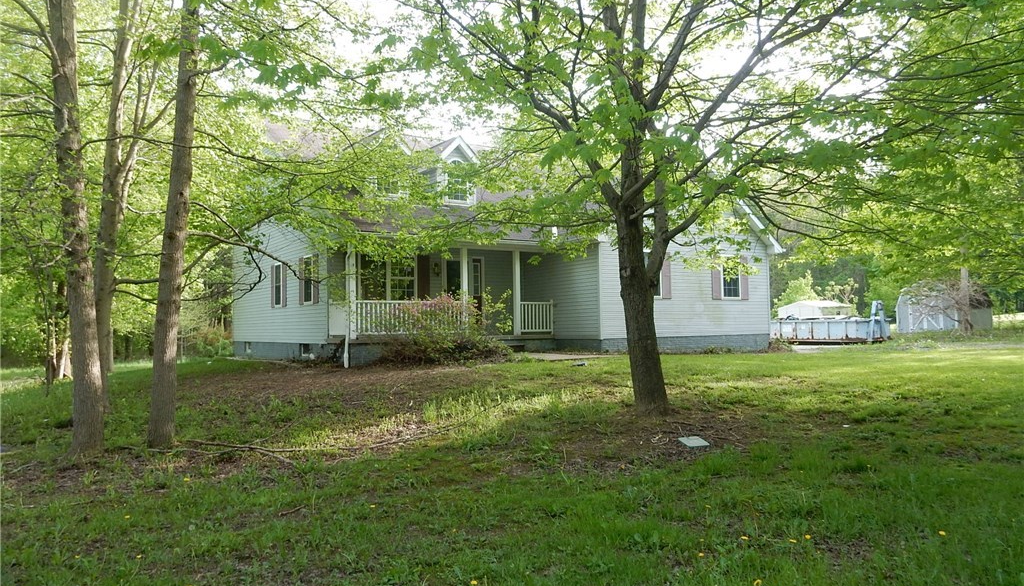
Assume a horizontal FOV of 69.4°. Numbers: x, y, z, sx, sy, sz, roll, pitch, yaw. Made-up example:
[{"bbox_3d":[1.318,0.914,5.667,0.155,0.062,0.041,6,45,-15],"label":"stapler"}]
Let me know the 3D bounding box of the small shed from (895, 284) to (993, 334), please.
[{"bbox_3d":[23.260,0.757,39.901,3.696,2.787,3.164,1,-3,-34],"label":"small shed"}]

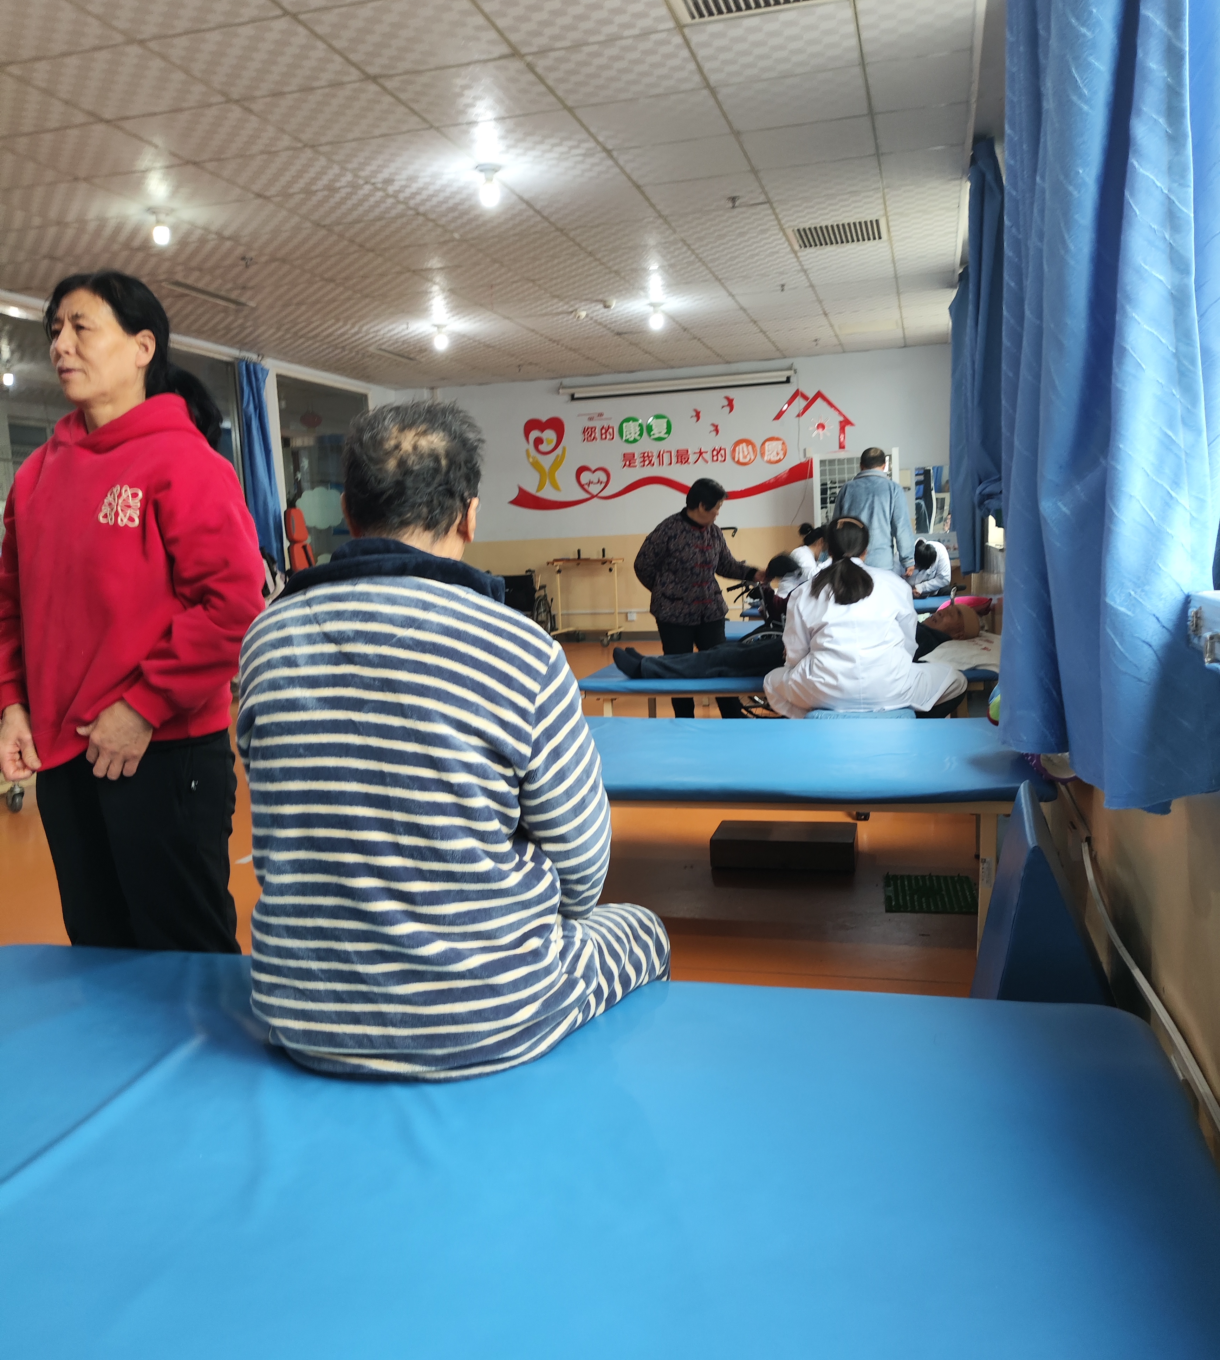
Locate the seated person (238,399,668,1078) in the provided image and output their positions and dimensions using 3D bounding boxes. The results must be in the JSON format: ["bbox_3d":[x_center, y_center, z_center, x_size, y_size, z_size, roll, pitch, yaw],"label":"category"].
[{"bbox_3d":[-0.226,0.293,1.763,0.577,1.370,0.600,0,8,16],"label":"seated person"}]

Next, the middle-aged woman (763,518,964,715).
[{"bbox_3d":[1.071,-0.037,4.778,0.802,1.311,0.620,0,8,16],"label":"middle-aged woman"}]

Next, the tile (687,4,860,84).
[{"bbox_3d":[0.622,-2.351,4.184,0.606,0.020,0.572,0,8,16],"label":"tile"}]

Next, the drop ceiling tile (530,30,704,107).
[{"bbox_3d":[0.043,-2.448,4.519,0.605,0.018,0.595,0,8,16],"label":"drop ceiling tile"}]

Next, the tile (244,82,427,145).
[{"bbox_3d":[-1.127,-2.348,4.681,0.606,0.020,0.572,0,8,16],"label":"tile"}]

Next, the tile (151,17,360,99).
[{"bbox_3d":[-1.292,-2.301,4.173,0.600,0.020,0.585,0,8,16],"label":"tile"}]

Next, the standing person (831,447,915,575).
[{"bbox_3d":[1.566,-0.506,6.670,0.540,1.716,0.340,0,8,16],"label":"standing person"}]

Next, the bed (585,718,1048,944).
[{"bbox_3d":[0.401,0.486,3.769,1.949,0.520,1.212,0,8,16],"label":"bed"}]

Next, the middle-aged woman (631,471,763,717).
[{"bbox_3d":[0.506,-0.395,6.441,0.580,1.510,0.460,-7,9,-31],"label":"middle-aged woman"}]

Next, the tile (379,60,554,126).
[{"bbox_3d":[-0.544,-2.349,4.515,0.606,0.020,0.572,0,8,16],"label":"tile"}]

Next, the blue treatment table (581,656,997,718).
[{"bbox_3d":[0.926,0.185,5.686,1.932,0.520,0.990,0,8,16],"label":"blue treatment table"}]

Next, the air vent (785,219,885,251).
[{"bbox_3d":[1.412,-2.762,6.963,0.600,0.030,0.585,0,8,16],"label":"air vent"}]

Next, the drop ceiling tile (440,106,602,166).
[{"bbox_3d":[-0.390,-2.454,5.103,0.600,0.020,0.585,0,8,16],"label":"drop ceiling tile"}]

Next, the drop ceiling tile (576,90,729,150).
[{"bbox_3d":[0.204,-2.528,5.087,0.605,0.018,0.595,0,8,16],"label":"drop ceiling tile"}]

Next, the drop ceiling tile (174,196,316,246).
[{"bbox_3d":[-2.000,-2.528,6.156,0.600,0.020,0.585,0,8,16],"label":"drop ceiling tile"}]

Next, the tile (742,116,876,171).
[{"bbox_3d":[0.932,-2.504,5.274,0.606,0.020,0.572,0,8,16],"label":"tile"}]

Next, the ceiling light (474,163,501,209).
[{"bbox_3d":[-0.579,-2.374,5.427,0.121,0.182,0.121,-2,7,0],"label":"ceiling light"}]

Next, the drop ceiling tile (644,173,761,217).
[{"bbox_3d":[0.527,-2.687,6.223,0.605,0.018,0.595,0,8,16],"label":"drop ceiling tile"}]

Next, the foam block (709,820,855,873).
[{"bbox_3d":[0.676,0.640,4.334,0.525,0.113,0.275,0,8,16],"label":"foam block"}]

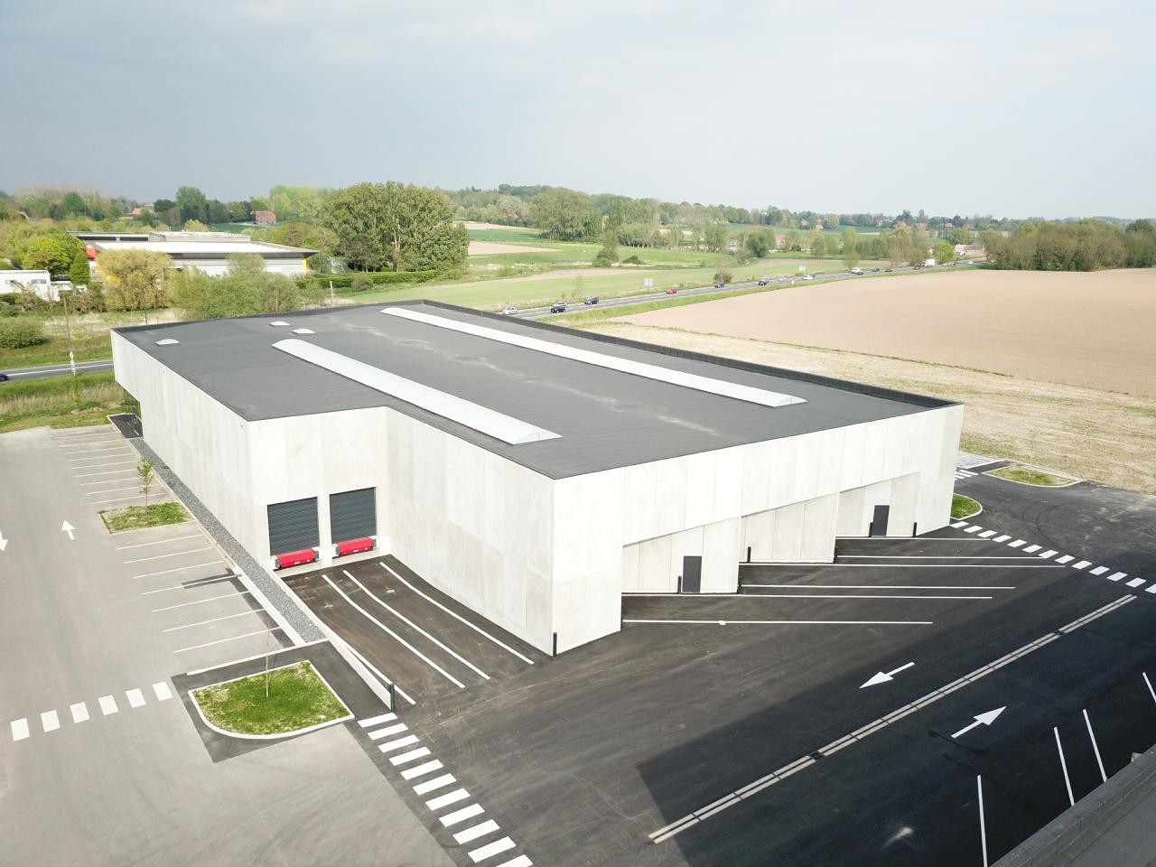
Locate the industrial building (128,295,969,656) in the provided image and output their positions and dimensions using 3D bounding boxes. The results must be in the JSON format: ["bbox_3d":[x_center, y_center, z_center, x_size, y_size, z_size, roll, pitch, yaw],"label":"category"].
[{"bbox_3d":[-14.448,-3.306,77.151,40.000,8.700,79.540,-9,17,-34],"label":"industrial building"}]

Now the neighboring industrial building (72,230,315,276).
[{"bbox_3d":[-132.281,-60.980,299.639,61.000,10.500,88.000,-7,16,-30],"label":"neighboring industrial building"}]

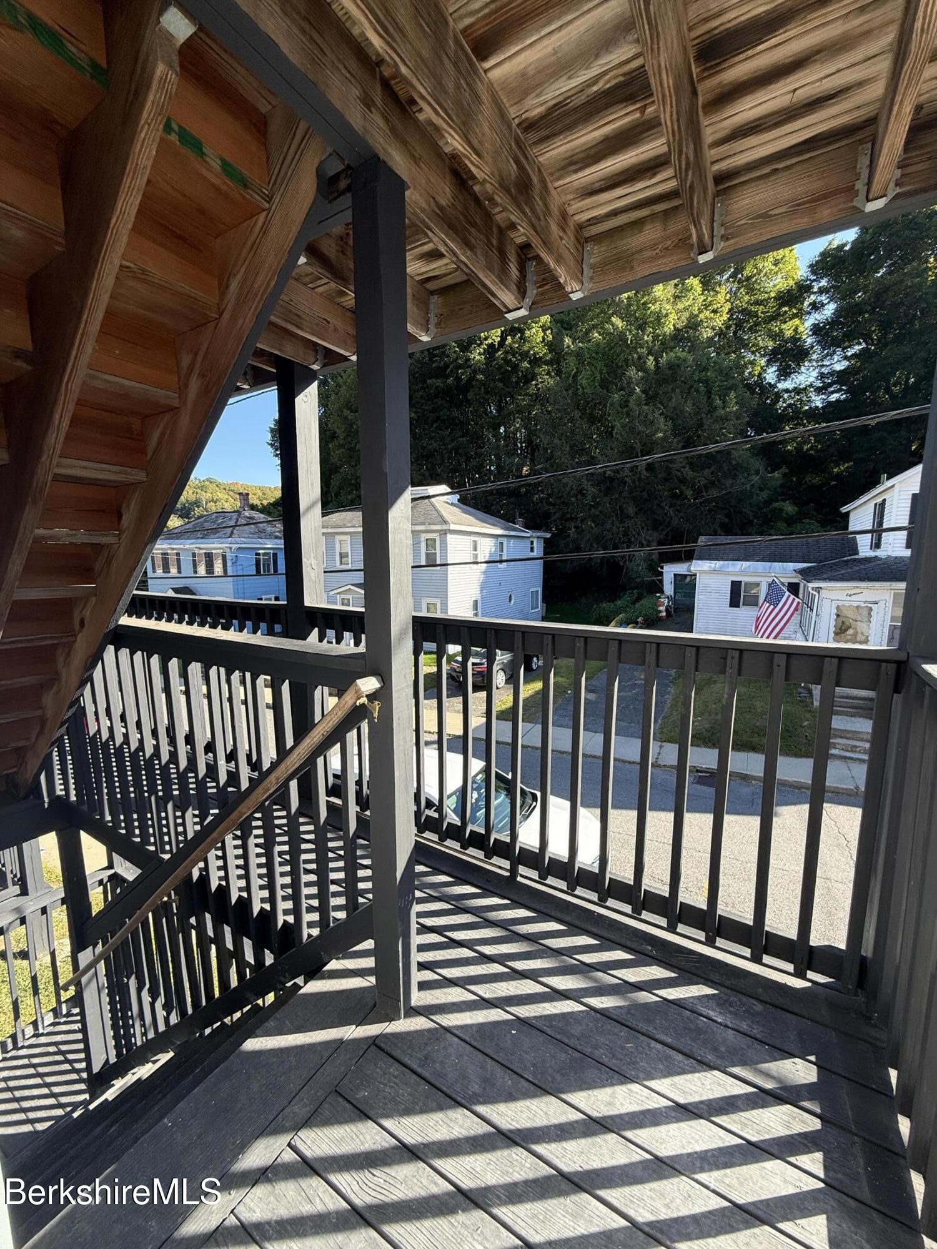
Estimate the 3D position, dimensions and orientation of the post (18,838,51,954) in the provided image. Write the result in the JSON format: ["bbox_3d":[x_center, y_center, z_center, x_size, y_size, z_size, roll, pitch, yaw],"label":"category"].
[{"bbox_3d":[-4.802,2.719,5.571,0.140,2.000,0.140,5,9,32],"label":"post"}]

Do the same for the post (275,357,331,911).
[{"bbox_3d":[-0.880,-0.096,2.751,0.140,2.440,0.140,5,9,32],"label":"post"}]

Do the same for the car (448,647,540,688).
[{"bbox_3d":[1.035,1.295,18.936,1.840,1.460,4.850,5,9,31],"label":"car"}]

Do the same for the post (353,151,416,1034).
[{"bbox_3d":[-0.219,0.025,1.407,0.090,2.300,0.090,5,9,32],"label":"post"}]

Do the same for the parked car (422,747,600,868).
[{"bbox_3d":[-0.279,2.863,7.207,4.350,1.600,1.800,4,9,26],"label":"parked car"}]

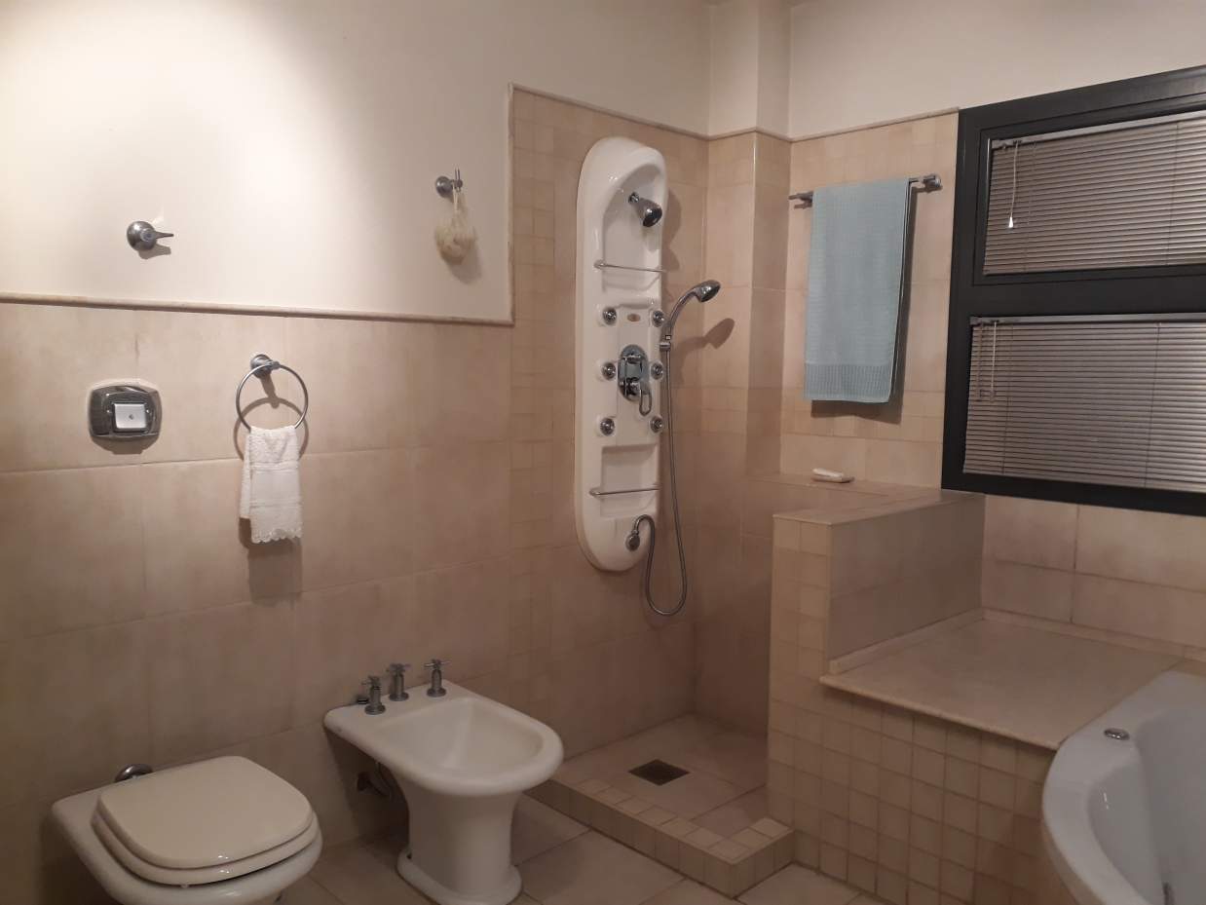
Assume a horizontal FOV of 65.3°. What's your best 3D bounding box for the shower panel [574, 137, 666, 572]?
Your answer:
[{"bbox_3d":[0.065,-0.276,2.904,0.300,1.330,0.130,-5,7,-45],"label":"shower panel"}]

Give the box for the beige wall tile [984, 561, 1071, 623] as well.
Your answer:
[{"bbox_3d":[1.198,0.392,2.668,0.012,0.143,0.255,-5,7,-44],"label":"beige wall tile"}]

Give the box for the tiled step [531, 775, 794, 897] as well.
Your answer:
[{"bbox_3d":[0.084,0.947,2.542,0.232,0.082,0.845,-5,7,-45],"label":"tiled step"}]

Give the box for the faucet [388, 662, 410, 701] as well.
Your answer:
[{"bbox_3d":[-0.531,0.592,2.445,0.057,0.090,0.057,-4,7,-44],"label":"faucet"}]

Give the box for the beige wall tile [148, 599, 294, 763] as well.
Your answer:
[{"bbox_3d":[-0.855,0.507,2.130,0.332,0.332,0.012,-5,7,-44],"label":"beige wall tile"}]

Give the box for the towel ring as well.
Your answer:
[{"bbox_3d":[-0.750,-0.127,2.103,0.168,0.190,0.080,-5,7,-44],"label":"towel ring"}]

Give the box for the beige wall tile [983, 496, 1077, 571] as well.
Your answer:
[{"bbox_3d":[1.200,0.226,2.652,0.012,0.190,0.255,-5,7,-44],"label":"beige wall tile"}]

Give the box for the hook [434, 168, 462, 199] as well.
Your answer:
[{"bbox_3d":[-0.395,-0.708,2.473,0.053,0.068,0.068,-4,7,-44],"label":"hook"}]

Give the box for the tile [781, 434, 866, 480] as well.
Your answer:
[{"bbox_3d":[0.725,0.013,3.123,0.012,0.137,0.317,-5,7,-44],"label":"tile"}]

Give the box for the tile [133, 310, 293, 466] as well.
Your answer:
[{"bbox_3d":[-0.848,-0.147,2.069,0.332,0.325,0.012,-5,7,-44],"label":"tile"}]

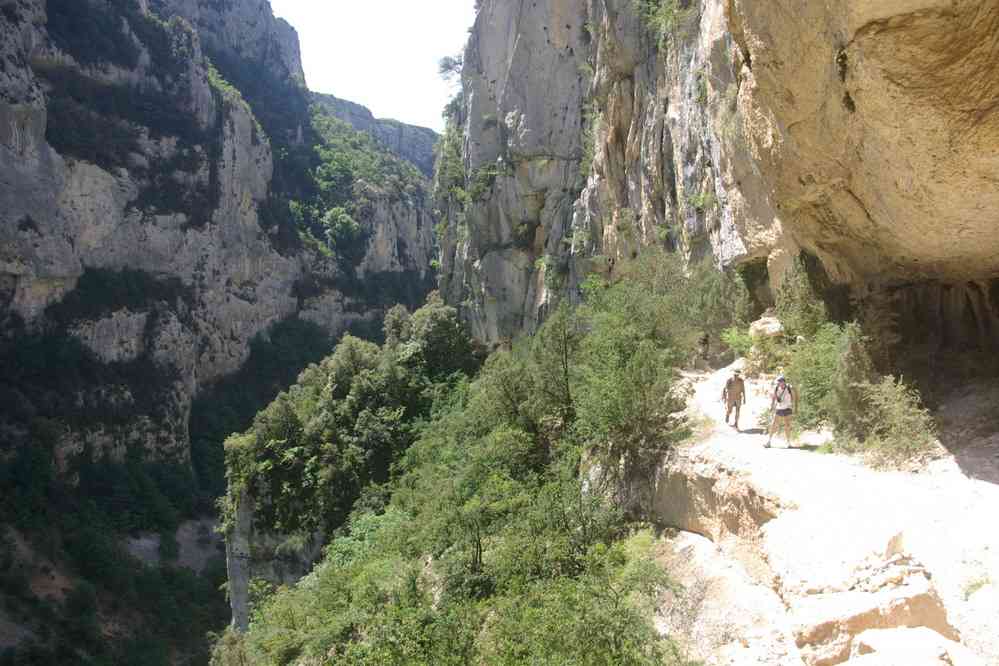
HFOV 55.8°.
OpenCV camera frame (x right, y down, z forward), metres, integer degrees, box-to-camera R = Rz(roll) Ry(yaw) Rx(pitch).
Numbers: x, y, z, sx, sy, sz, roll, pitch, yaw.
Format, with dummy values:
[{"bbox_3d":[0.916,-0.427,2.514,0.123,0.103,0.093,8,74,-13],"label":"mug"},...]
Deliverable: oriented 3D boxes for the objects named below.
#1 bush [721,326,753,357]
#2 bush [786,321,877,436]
[{"bbox_3d":[9.169,0.329,36.500,1.250,1.300,1.200,0,0,0],"label":"bush"},{"bbox_3d":[9.095,1.254,26.000,2.400,3.000,2.200,0,0,0],"label":"bush"}]

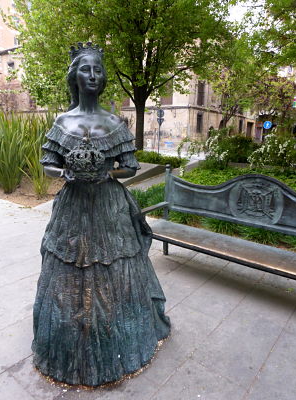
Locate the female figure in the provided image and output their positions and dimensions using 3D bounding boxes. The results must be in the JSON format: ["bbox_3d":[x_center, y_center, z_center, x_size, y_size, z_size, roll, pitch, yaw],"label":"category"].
[{"bbox_3d":[-0.341,0.042,1.866,0.951,1.830,0.987,0,15,-4],"label":"female figure"}]

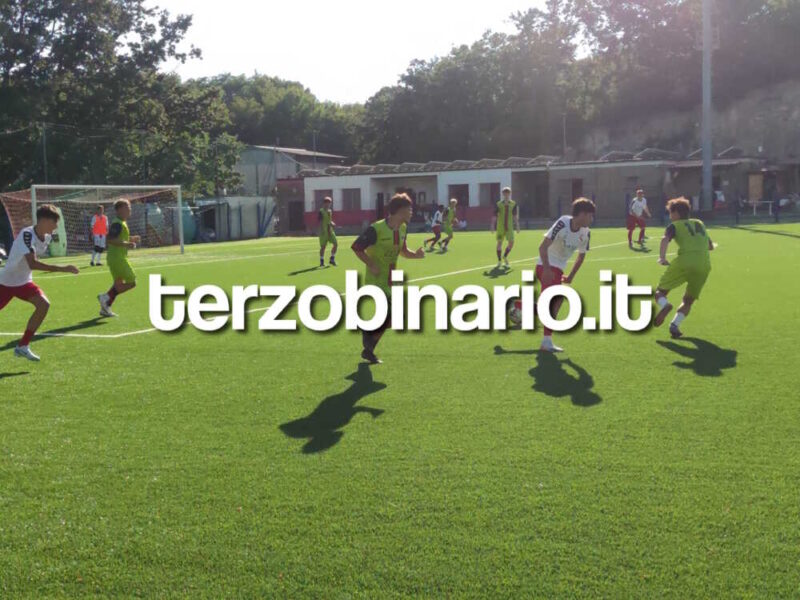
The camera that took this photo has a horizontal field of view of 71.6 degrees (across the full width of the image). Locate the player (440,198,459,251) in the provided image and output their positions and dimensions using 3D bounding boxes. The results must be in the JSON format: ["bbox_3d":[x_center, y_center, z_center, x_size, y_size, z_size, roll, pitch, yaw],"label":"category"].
[{"bbox_3d":[1.505,-2.265,16.867,0.650,1.580,0.480,1,10,15],"label":"player"}]

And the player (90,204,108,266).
[{"bbox_3d":[-8.521,-1.818,15.755,0.540,1.720,0.380,-7,11,-28],"label":"player"}]

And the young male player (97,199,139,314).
[{"bbox_3d":[-3.951,-0.599,7.813,0.580,1.630,0.470,-2,10,-3],"label":"young male player"}]

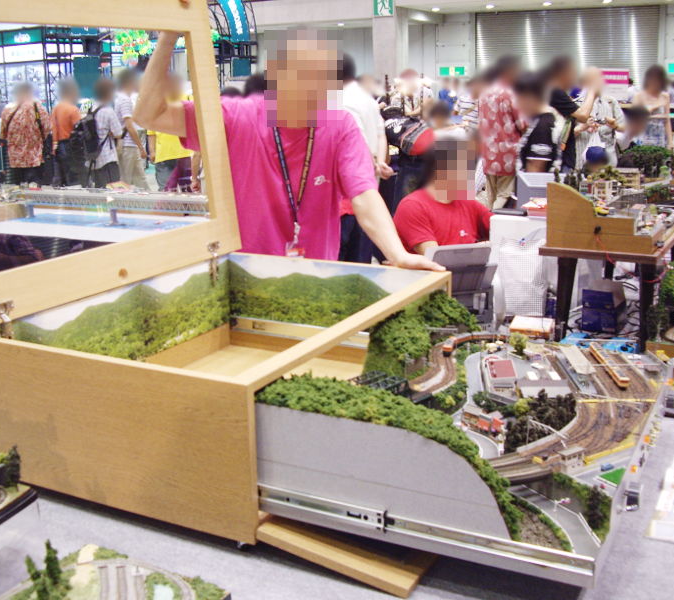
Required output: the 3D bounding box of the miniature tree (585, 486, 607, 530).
[{"bbox_3d":[0.396,0.317,1.333,0.031,0.066,0.031,6,16,27],"label":"miniature tree"}]

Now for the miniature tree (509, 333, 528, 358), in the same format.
[{"bbox_3d":[0.361,0.087,1.741,0.036,0.046,0.036,7,16,27],"label":"miniature tree"}]

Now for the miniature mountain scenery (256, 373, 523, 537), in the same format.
[{"bbox_3d":[0.083,0.210,1.259,0.402,0.145,0.124,7,16,27],"label":"miniature mountain scenery"}]

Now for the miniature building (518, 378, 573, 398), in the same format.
[{"bbox_3d":[0.426,0.187,1.798,0.097,0.036,0.080,-1,14,1],"label":"miniature building"}]

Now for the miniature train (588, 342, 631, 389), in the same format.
[{"bbox_3d":[0.608,0.145,1.971,0.020,0.026,0.262,-1,14,2],"label":"miniature train"}]

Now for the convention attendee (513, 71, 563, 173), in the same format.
[{"bbox_3d":[1.248,-0.675,5.601,0.380,1.560,0.450,-3,14,-10],"label":"convention attendee"}]

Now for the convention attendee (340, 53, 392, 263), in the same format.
[{"bbox_3d":[0.101,-0.804,5.879,0.500,1.700,0.340,6,15,24],"label":"convention attendee"}]

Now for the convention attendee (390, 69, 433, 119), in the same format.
[{"bbox_3d":[0.781,-1.630,9.280,0.500,1.660,0.320,-1,14,0],"label":"convention attendee"}]

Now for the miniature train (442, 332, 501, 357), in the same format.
[{"bbox_3d":[0.273,0.086,1.807,0.194,0.023,0.063,-13,19,-41],"label":"miniature train"}]

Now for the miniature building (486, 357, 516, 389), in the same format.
[{"bbox_3d":[0.359,0.162,1.904,0.054,0.035,0.115,-1,14,2],"label":"miniature building"}]

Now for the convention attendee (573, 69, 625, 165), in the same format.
[{"bbox_3d":[2.258,-1.237,7.626,0.520,1.660,0.420,2,14,10],"label":"convention attendee"}]

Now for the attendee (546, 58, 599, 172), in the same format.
[{"bbox_3d":[1.956,-1.166,7.300,0.460,1.639,0.480,0,14,6],"label":"attendee"}]

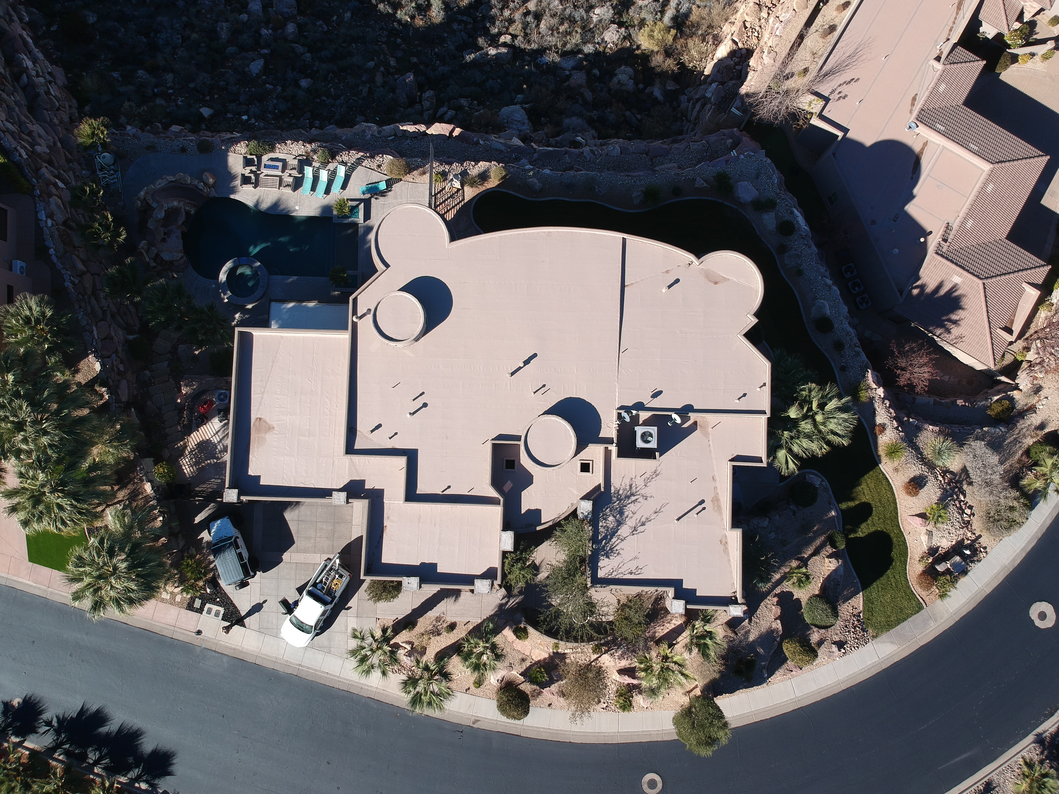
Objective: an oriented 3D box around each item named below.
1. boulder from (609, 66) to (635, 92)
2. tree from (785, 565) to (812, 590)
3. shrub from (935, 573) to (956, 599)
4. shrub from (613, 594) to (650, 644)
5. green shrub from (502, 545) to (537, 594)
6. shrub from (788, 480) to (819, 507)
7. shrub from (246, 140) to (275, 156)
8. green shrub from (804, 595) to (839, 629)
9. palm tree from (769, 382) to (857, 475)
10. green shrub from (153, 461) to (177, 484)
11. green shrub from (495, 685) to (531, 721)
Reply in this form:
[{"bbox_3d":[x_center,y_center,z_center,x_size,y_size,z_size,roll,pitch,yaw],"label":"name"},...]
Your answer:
[{"bbox_3d":[7.898,-27.115,65.188,2.100,1.500,2.100,0,86,0],"label":"boulder"},{"bbox_3d":[17.513,11.747,49.813,1.600,1.200,1.500,0,86,0],"label":"tree"},{"bbox_3d":[27.890,12.660,51.020,1.100,1.100,1.730,0,86,0],"label":"shrub"},{"bbox_3d":[6.150,13.400,46.600,2.200,2.400,2.400,0,90,0],"label":"shrub"},{"bbox_3d":[-0.592,10.754,47.566,2.100,2.400,2.840,2,86,0],"label":"green shrub"},{"bbox_3d":[18.044,6.396,50.317,1.850,1.500,1.700,0,86,0],"label":"shrub"},{"bbox_3d":[-18.710,-17.310,52.830,1.860,1.100,1.060,0,86,0],"label":"shrub"},{"bbox_3d":[18.730,13.840,49.380,2.090,2.300,2.050,0,86,0],"label":"green shrub"},{"bbox_3d":[16.300,1.900,46.000,4.900,6.000,5.200,0,90,0],"label":"palm tree"},{"bbox_3d":[-23.605,4.898,49.479,1.510,1.400,1.450,2,86,0],"label":"green shrub"},{"bbox_3d":[-1.064,19.675,49.157,2.100,2.000,2.050,0,86,0],"label":"green shrub"}]

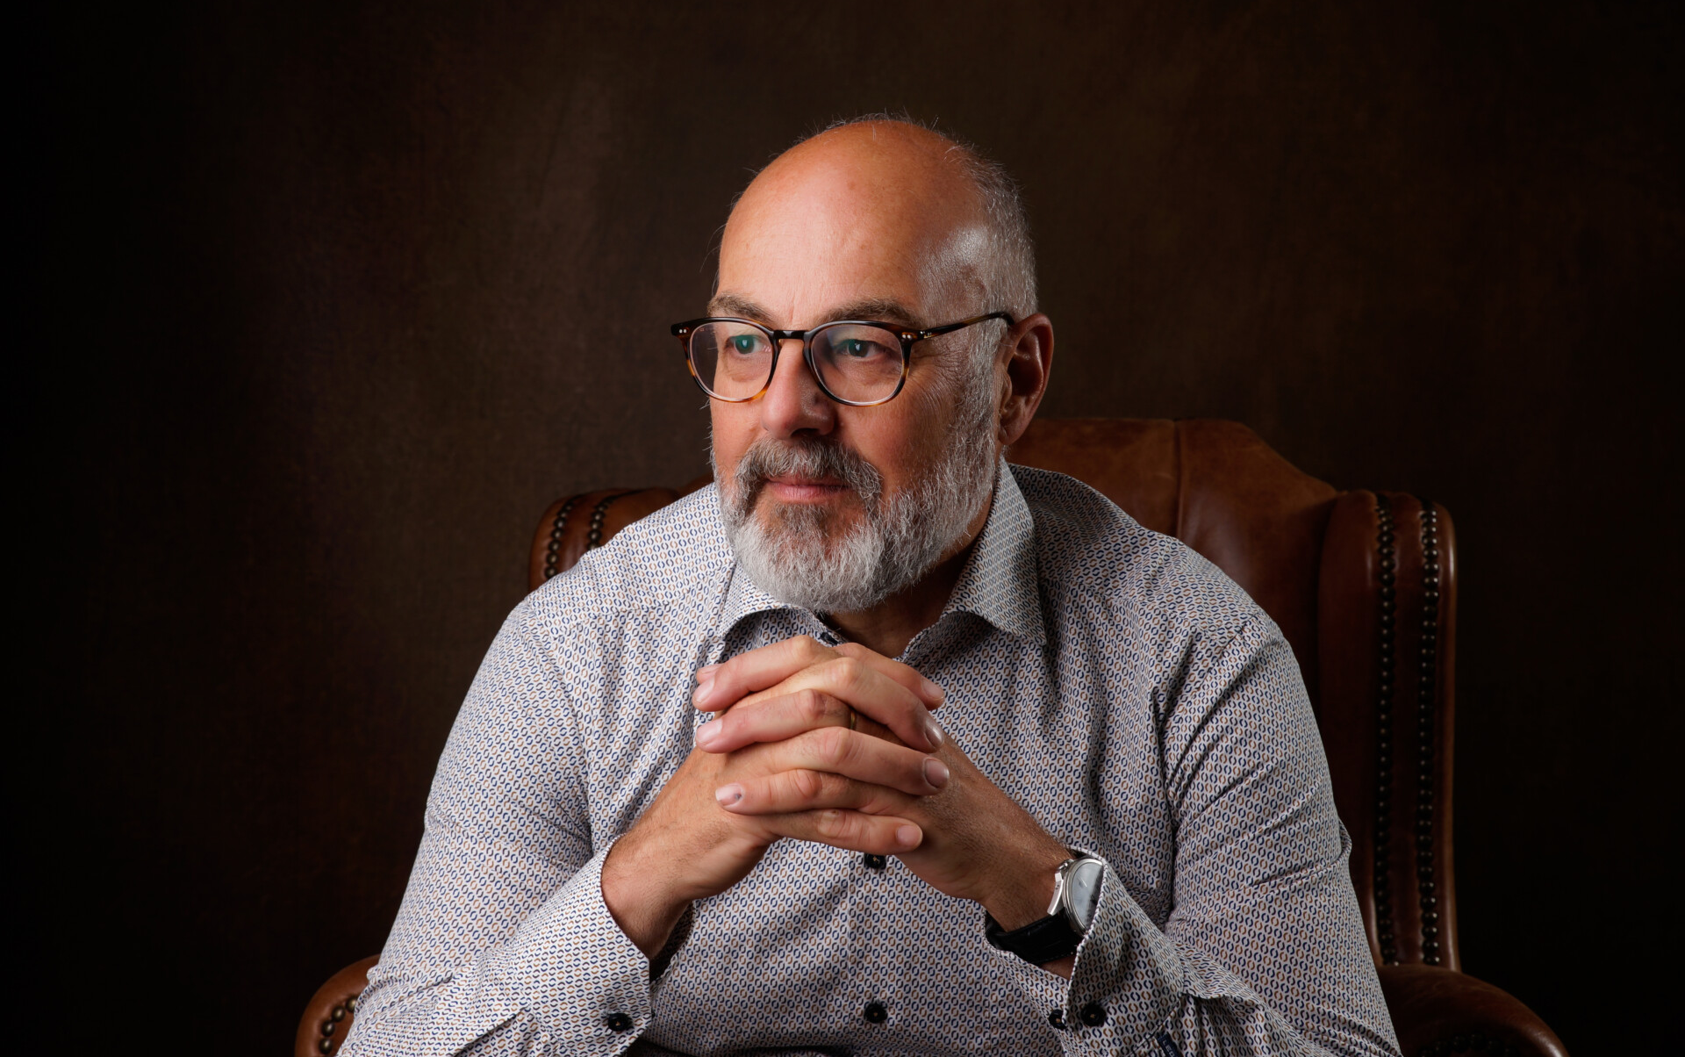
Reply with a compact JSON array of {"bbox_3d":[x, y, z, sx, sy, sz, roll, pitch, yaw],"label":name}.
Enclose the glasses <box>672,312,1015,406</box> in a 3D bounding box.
[{"bbox_3d":[0.005,-0.091,1.486,0.146,0.052,0.141,3,10,29],"label":"glasses"}]

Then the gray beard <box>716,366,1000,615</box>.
[{"bbox_3d":[-0.002,-0.024,1.480,0.154,0.126,0.108,3,10,29],"label":"gray beard"}]

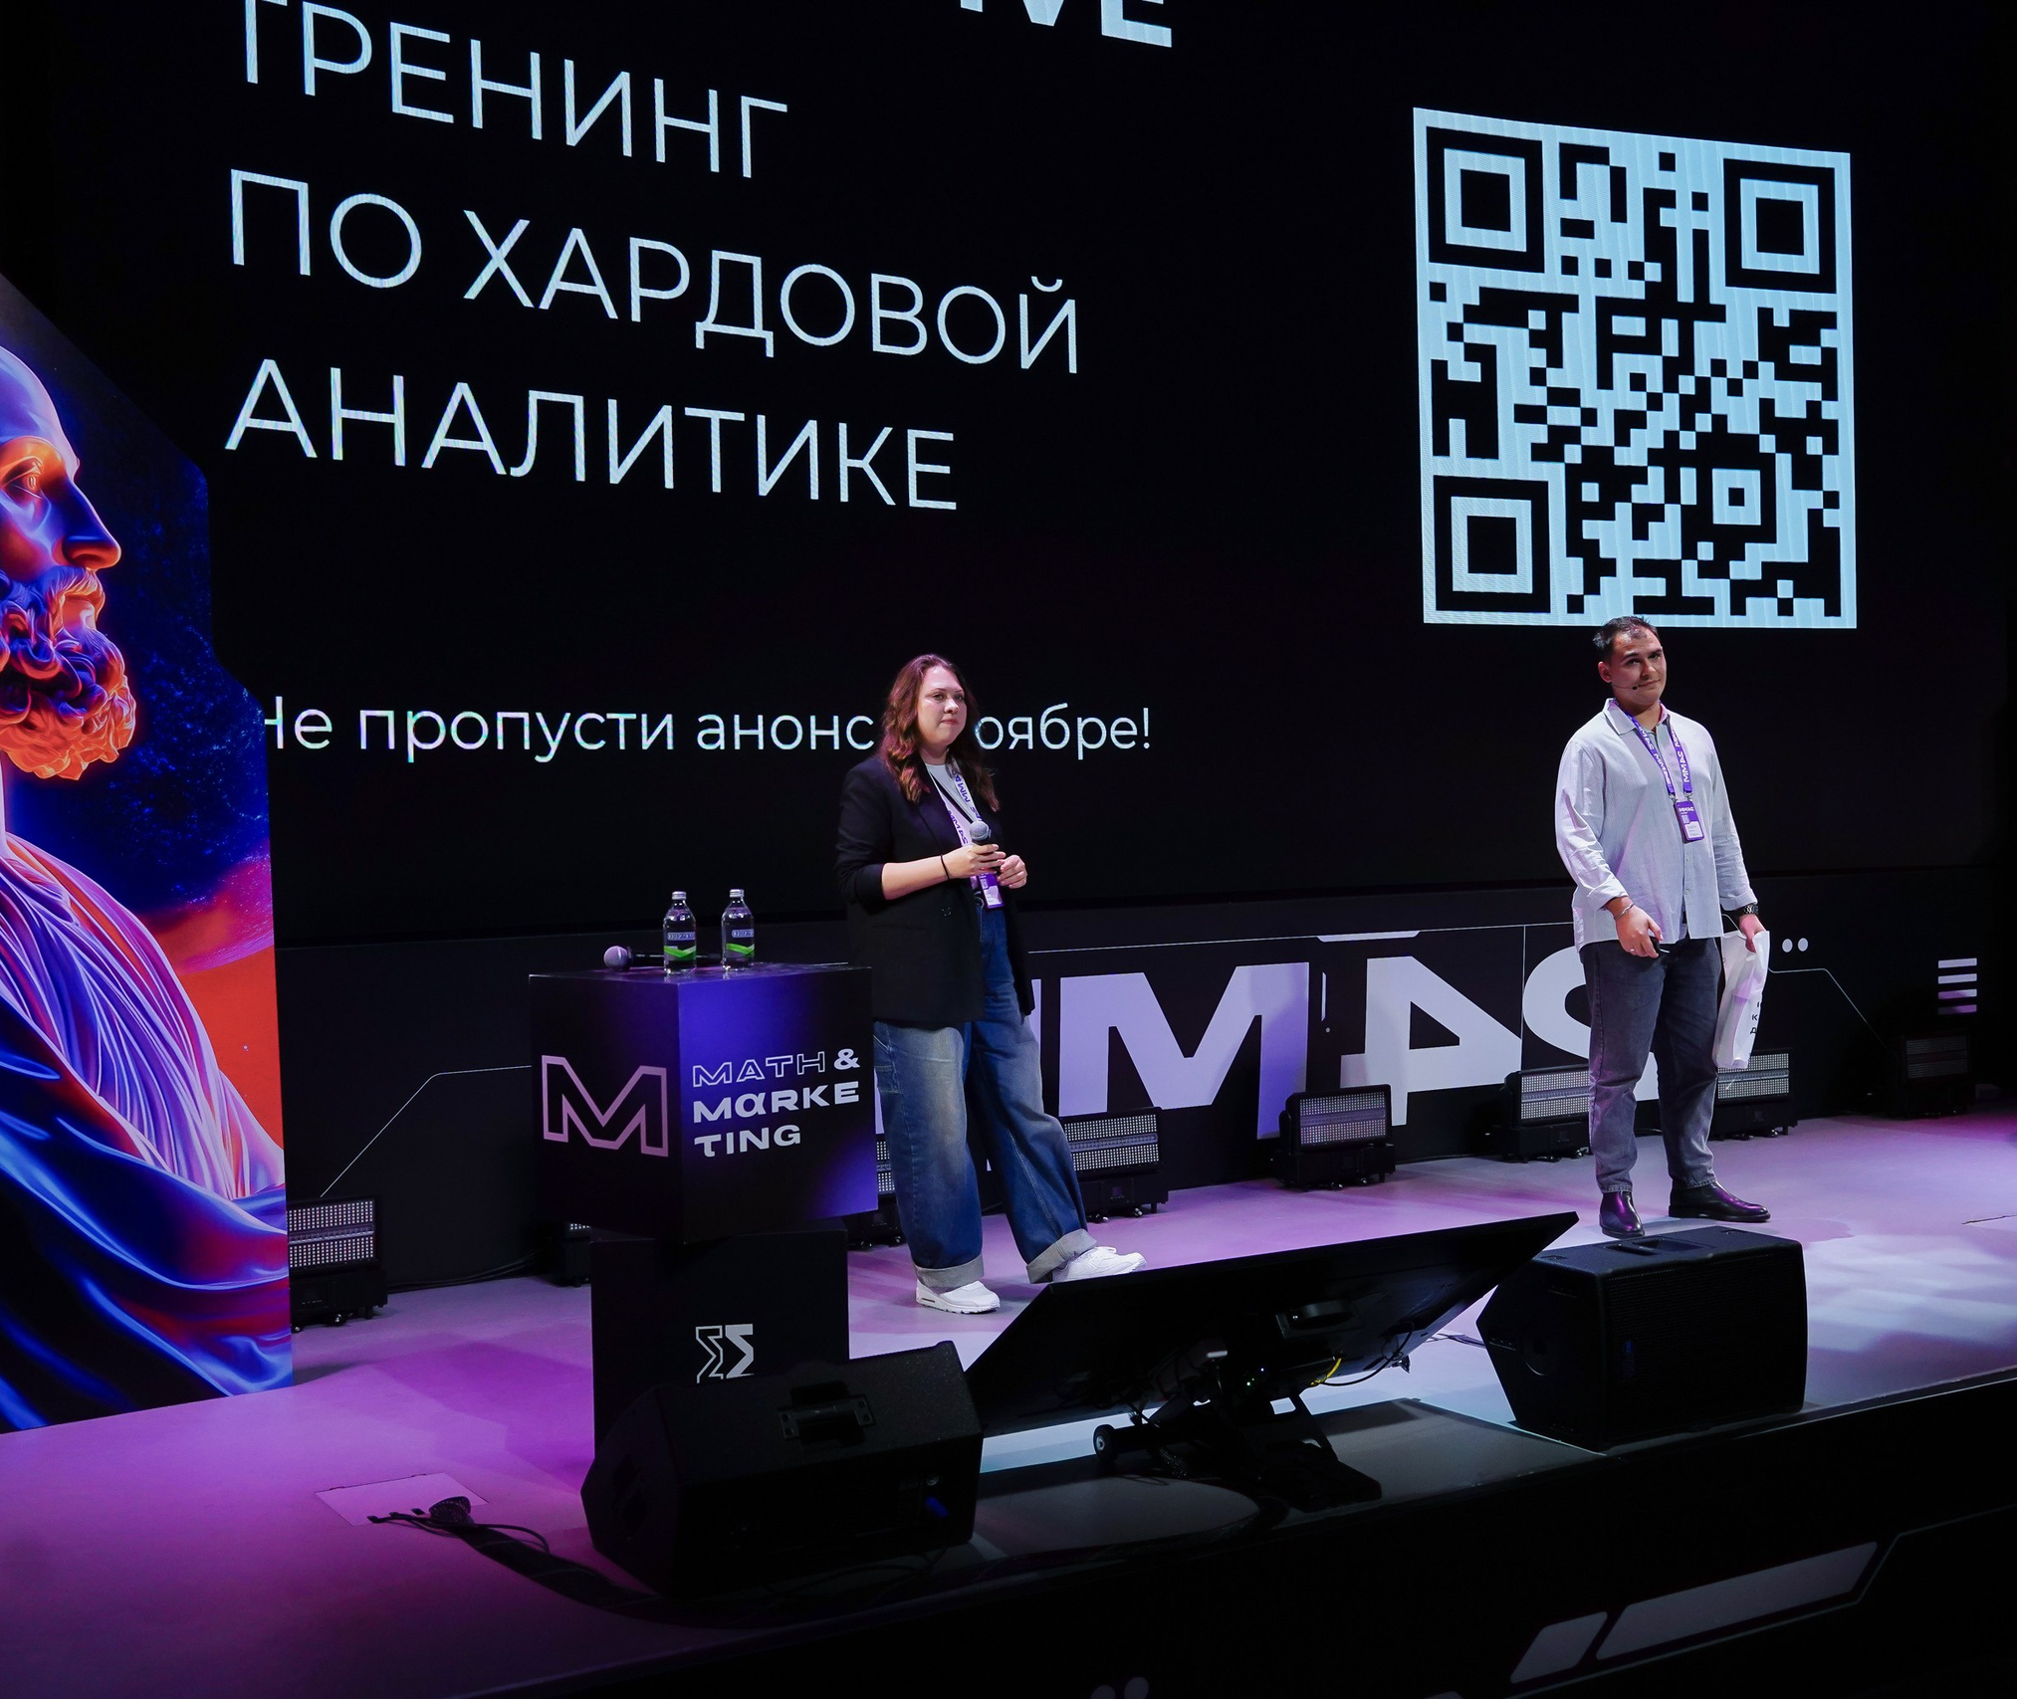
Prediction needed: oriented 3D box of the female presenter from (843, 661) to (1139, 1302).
[{"bbox_3d":[-0.017,0.337,6.268,0.700,1.700,0.480,-2,1,-42],"label":"female presenter"}]

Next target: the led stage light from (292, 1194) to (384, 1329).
[{"bbox_3d":[-1.858,1.071,6.103,0.395,0.318,0.200,-2,1,-37],"label":"led stage light"}]

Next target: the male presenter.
[{"bbox_3d":[1.966,0.220,7.015,0.600,1.820,0.400,-2,1,-18],"label":"male presenter"}]

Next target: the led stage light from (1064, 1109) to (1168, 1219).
[{"bbox_3d":[0.288,1.000,7.449,0.395,0.318,0.200,-2,1,-30],"label":"led stage light"}]

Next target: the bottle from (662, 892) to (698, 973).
[{"bbox_3d":[-0.670,0.173,4.780,0.066,0.170,0.066,-1,1,-5],"label":"bottle"}]

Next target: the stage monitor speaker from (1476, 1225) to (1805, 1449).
[{"bbox_3d":[1.321,1.007,4.909,0.550,0.350,0.370,-2,1,-29],"label":"stage monitor speaker"}]

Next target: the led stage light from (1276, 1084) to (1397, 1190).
[{"bbox_3d":[1.100,0.972,8.009,0.395,0.318,0.200,-2,1,-27],"label":"led stage light"}]

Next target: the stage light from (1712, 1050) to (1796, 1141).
[{"bbox_3d":[2.768,0.920,8.876,0.395,0.318,0.200,-2,1,-20],"label":"stage light"}]

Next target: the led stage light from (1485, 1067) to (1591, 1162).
[{"bbox_3d":[1.937,0.946,8.405,0.395,0.318,0.200,-2,1,-25],"label":"led stage light"}]

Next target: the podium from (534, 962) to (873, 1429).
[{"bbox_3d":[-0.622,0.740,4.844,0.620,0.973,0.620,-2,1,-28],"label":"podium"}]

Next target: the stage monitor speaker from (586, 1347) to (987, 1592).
[{"bbox_3d":[-0.416,1.063,4.194,0.557,0.340,0.510,-2,1,-29],"label":"stage monitor speaker"}]

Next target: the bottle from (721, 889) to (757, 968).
[{"bbox_3d":[-0.560,0.169,4.860,0.066,0.170,0.066,-1,1,-5],"label":"bottle"}]

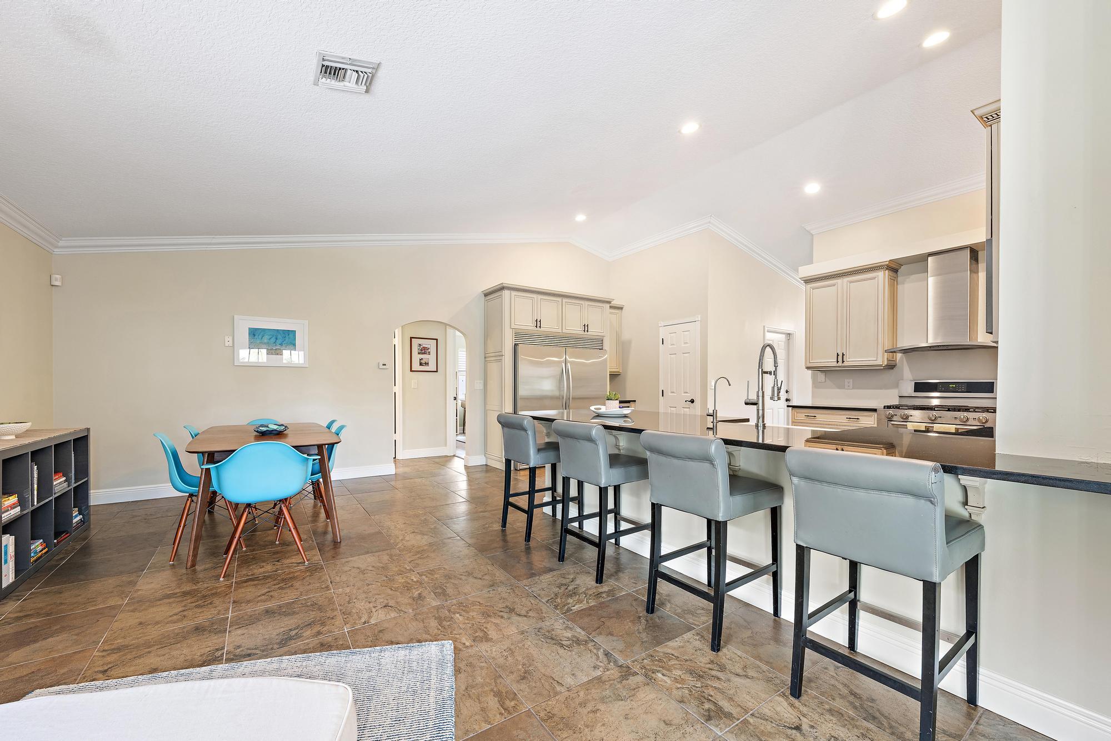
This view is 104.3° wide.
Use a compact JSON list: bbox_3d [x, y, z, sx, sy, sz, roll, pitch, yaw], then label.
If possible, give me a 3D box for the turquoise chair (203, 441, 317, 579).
[{"bbox_3d":[-1.988,0.884,2.965,0.630,0.815,0.610,1,-1,-34],"label":"turquoise chair"}]

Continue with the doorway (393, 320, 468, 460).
[{"bbox_3d":[-1.719,0.331,5.913,0.995,2.025,0.150,1,-2,-34],"label":"doorway"}]

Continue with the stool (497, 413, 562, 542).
[{"bbox_3d":[-0.119,0.834,3.572,0.580,0.955,0.460,1,-1,-34],"label":"stool"}]

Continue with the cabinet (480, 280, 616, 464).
[{"bbox_3d":[-0.074,0.123,6.833,2.030,2.600,0.660,1,-1,-34],"label":"cabinet"}]

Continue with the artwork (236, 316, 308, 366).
[{"bbox_3d":[-3.169,-0.308,4.843,0.690,0.548,0.030,1,-2,-34],"label":"artwork"}]

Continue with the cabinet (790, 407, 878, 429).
[{"bbox_3d":[3.755,0.943,5.649,0.630,0.880,0.980,1,-1,-34],"label":"cabinet"}]

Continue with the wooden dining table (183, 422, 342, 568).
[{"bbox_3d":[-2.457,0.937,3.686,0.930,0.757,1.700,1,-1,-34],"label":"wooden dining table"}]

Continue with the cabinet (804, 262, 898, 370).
[{"bbox_3d":[3.860,-0.645,5.709,0.370,1.280,0.940,1,-1,-34],"label":"cabinet"}]

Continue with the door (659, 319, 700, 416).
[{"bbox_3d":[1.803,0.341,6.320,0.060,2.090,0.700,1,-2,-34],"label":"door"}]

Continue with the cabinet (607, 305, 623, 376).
[{"bbox_3d":[0.834,-0.520,7.310,0.510,1.140,0.370,1,-2,-34],"label":"cabinet"}]

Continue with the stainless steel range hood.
[{"bbox_3d":[3.958,-0.689,4.341,0.520,0.995,0.907,1,-2,-34],"label":"stainless steel range hood"}]

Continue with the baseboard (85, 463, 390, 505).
[{"bbox_3d":[-3.287,1.226,4.774,2.900,0.139,0.020,1,-2,-34],"label":"baseboard"}]

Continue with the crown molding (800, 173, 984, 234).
[{"bbox_3d":[4.184,-2.068,5.483,0.110,0.140,2.120,1,-1,-34],"label":"crown molding"}]

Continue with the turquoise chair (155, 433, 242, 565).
[{"bbox_3d":[-2.455,0.838,3.025,0.540,0.815,0.465,1,-2,-39],"label":"turquoise chair"}]

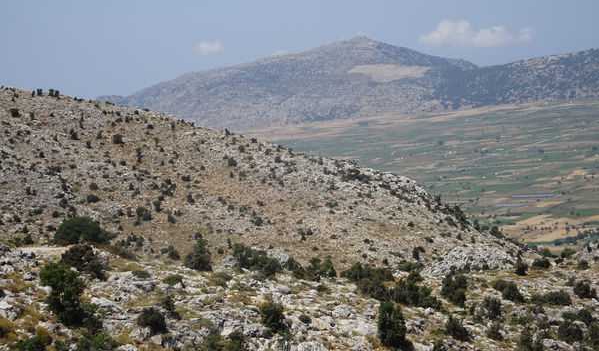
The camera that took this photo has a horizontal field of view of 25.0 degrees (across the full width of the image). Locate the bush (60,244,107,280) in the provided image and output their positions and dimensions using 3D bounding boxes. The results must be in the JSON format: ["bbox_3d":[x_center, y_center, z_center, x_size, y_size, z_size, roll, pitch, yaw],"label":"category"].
[{"bbox_3d":[-14.725,5.863,92.000,3.136,2.241,2.666,0,4,0],"label":"bush"}]

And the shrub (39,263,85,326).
[{"bbox_3d":[-12.820,6.383,73.000,2.597,3.393,2.389,0,5,0],"label":"shrub"}]

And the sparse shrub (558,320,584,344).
[{"bbox_3d":[14.915,8.554,74.000,1.426,1.290,1.312,0,5,0],"label":"sparse shrub"}]

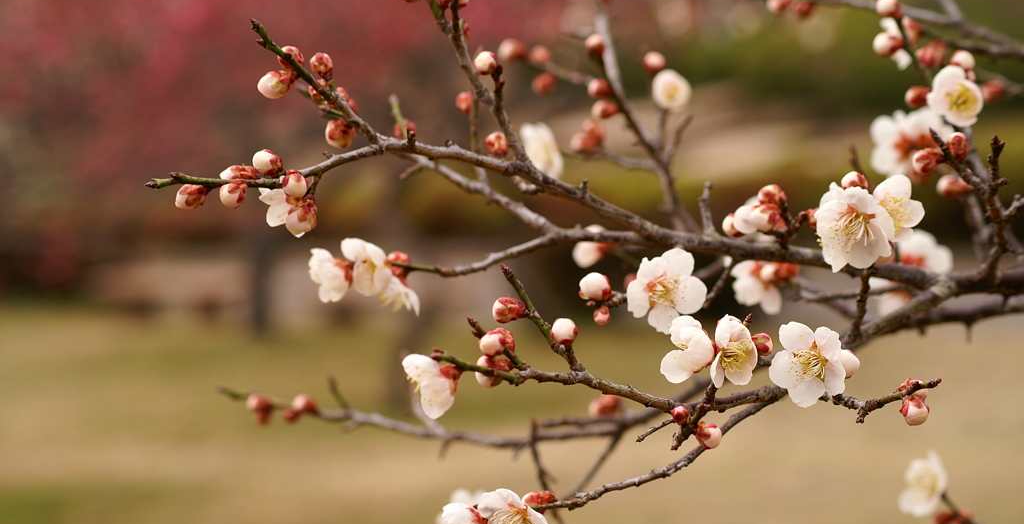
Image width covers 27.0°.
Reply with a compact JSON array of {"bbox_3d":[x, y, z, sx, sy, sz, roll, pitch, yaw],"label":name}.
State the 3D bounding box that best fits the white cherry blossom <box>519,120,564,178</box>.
[{"bbox_3d":[0.012,-0.041,0.790,0.014,0.022,0.022,-17,12,-31],"label":"white cherry blossom"}]

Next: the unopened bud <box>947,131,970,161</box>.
[{"bbox_3d":[0.149,-0.039,0.712,0.007,0.009,0.007,-3,21,0],"label":"unopened bud"}]

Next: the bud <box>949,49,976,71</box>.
[{"bbox_3d":[0.156,-0.070,0.740,0.009,0.007,0.007,-25,0,31],"label":"bud"}]

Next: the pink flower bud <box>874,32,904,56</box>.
[{"bbox_3d":[0.130,-0.075,0.735,0.010,0.008,0.008,6,0,-21],"label":"pink flower bud"}]

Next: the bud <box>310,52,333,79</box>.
[{"bbox_3d":[-0.063,-0.065,0.700,0.007,0.009,0.007,-21,0,0],"label":"bud"}]

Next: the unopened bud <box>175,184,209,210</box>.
[{"bbox_3d":[-0.102,-0.021,0.675,0.011,0.008,0.008,-24,0,-11],"label":"unopened bud"}]

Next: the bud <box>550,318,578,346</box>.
[{"bbox_3d":[0.017,0.023,0.690,0.008,0.009,0.008,-9,47,0],"label":"bud"}]

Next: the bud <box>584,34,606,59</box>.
[{"bbox_3d":[0.030,-0.078,0.775,0.007,0.009,0.007,-24,30,0],"label":"bud"}]

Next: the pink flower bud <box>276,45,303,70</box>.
[{"bbox_3d":[-0.072,-0.066,0.690,0.008,0.008,0.009,-27,44,0],"label":"pink flower bud"}]

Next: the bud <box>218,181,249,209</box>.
[{"bbox_3d":[-0.088,-0.022,0.675,0.009,0.010,0.009,32,-18,0],"label":"bud"}]

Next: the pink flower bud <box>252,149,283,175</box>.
[{"bbox_3d":[-0.078,-0.032,0.680,0.010,0.008,0.008,25,0,-18],"label":"pink flower bud"}]

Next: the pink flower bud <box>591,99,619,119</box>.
[{"bbox_3d":[0.033,-0.055,0.770,0.009,0.007,0.007,-6,0,-6],"label":"pink flower bud"}]

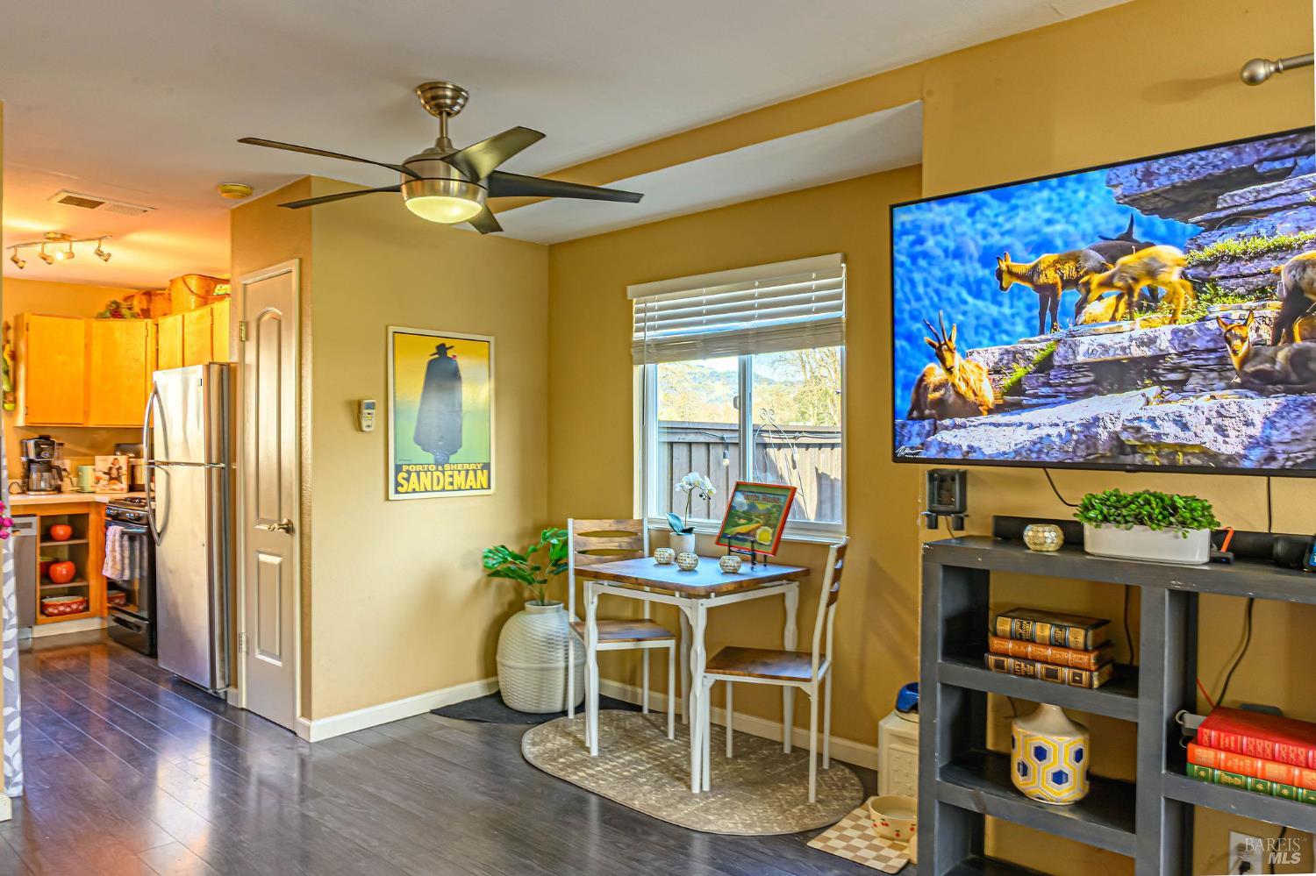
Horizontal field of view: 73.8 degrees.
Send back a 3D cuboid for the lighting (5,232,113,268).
[{"bbox_3d":[-3.334,-1.051,4.872,0.830,0.150,0.150,0,0,23],"label":"lighting"}]

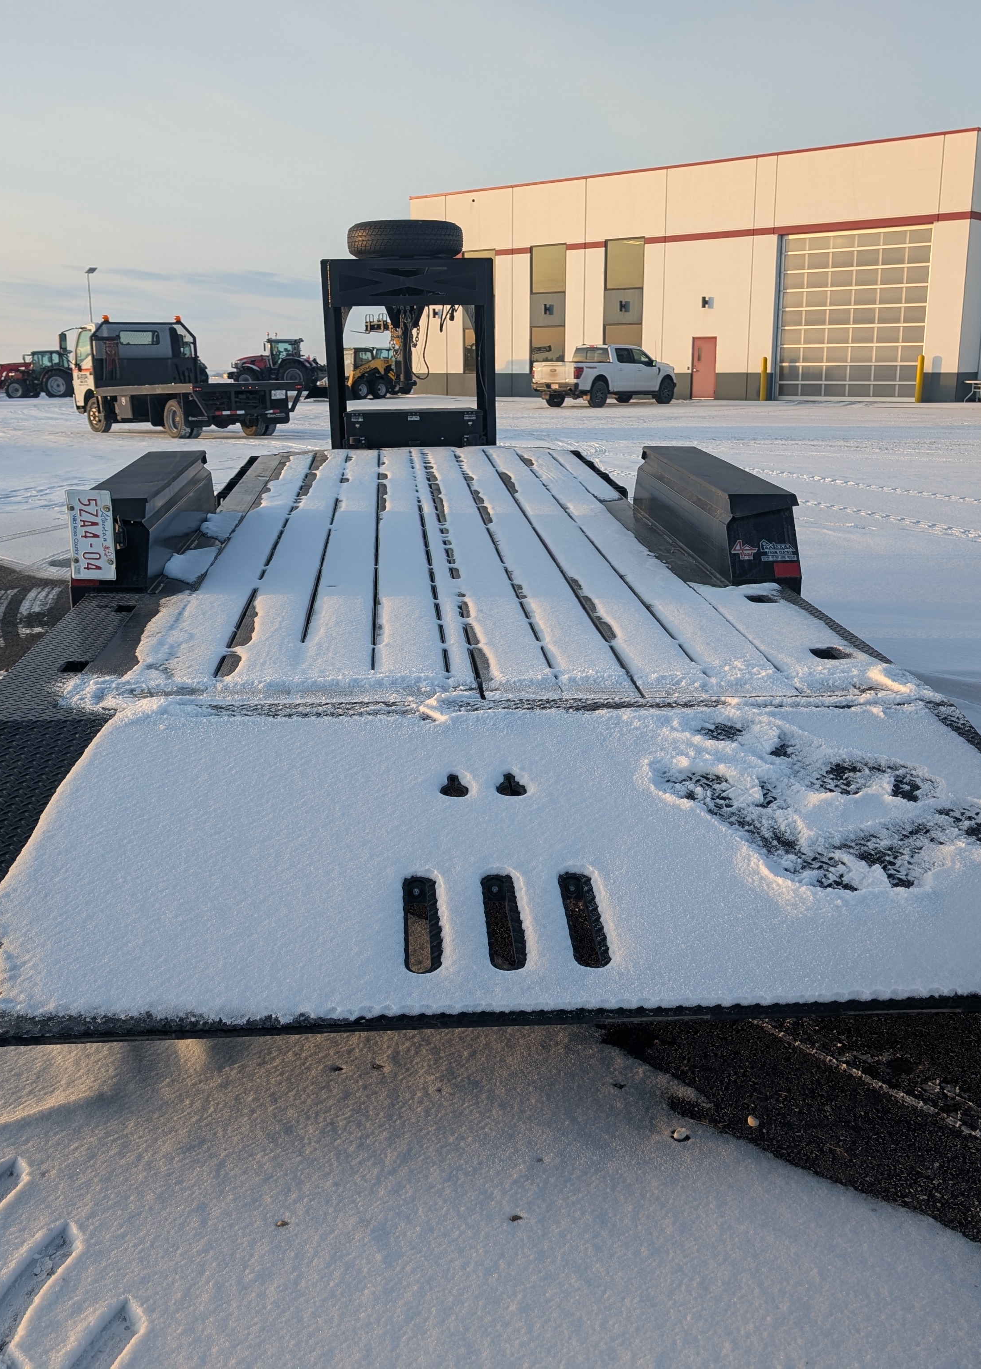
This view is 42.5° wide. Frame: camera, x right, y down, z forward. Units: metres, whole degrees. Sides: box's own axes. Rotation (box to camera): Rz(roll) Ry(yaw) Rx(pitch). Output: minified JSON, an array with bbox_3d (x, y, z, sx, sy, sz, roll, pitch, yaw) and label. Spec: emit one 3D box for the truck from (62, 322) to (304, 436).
[{"bbox_3d":[-6.740,-6.596,26.928,2.450,2.500,6.727,-11,18,-37],"label":"truck"}]

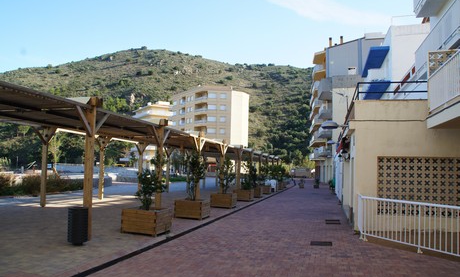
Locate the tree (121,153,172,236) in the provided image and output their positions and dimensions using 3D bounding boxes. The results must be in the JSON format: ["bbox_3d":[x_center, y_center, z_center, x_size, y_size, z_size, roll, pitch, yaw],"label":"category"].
[{"bbox_3d":[-2.136,1.406,9.056,1.000,2.052,1.000,0,-6,15],"label":"tree"}]

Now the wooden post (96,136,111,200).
[{"bbox_3d":[-6.289,1.467,17.071,0.200,3.150,1.000,0,-6,15],"label":"wooden post"}]

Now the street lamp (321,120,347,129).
[{"bbox_3d":[3.104,-0.406,10.200,0.760,0.240,0.500,0,-6,15],"label":"street lamp"}]

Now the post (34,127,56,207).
[{"bbox_3d":[-7.252,1.098,13.570,0.200,3.167,1.000,0,-6,15],"label":"post"}]

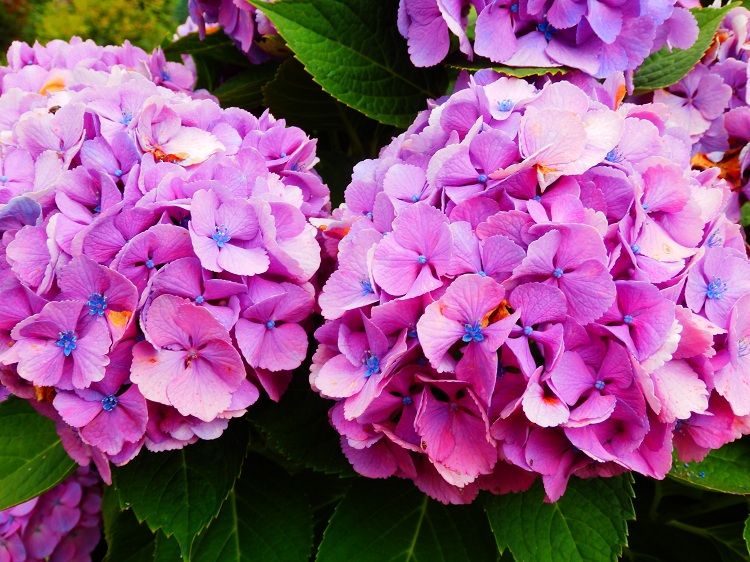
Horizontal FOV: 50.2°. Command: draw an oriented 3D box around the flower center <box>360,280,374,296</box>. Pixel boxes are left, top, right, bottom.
[{"bbox_3d":[-0.003,0.003,0.370,0.007,0.007,0.007,11,71,23],"label":"flower center"}]

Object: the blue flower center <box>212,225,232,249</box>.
[{"bbox_3d":[-0.066,-0.019,0.345,0.009,0.007,0.010,-8,67,-18],"label":"blue flower center"}]

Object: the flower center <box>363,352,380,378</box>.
[{"bbox_3d":[-0.002,0.037,0.355,0.008,0.007,0.012,9,67,18],"label":"flower center"}]

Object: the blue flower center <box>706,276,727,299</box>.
[{"bbox_3d":[0.156,0.003,0.365,0.009,0.010,0.007,3,-17,6],"label":"blue flower center"}]

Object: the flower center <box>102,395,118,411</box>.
[{"bbox_3d":[-0.111,0.051,0.335,0.007,0.007,0.007,-9,-7,-19],"label":"flower center"}]

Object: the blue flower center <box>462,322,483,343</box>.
[{"bbox_3d":[0.041,0.021,0.330,0.009,0.007,0.008,4,67,8],"label":"blue flower center"}]

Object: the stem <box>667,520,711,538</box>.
[{"bbox_3d":[0.172,0.136,0.440,0.025,0.005,0.005,22,0,-6],"label":"stem"}]

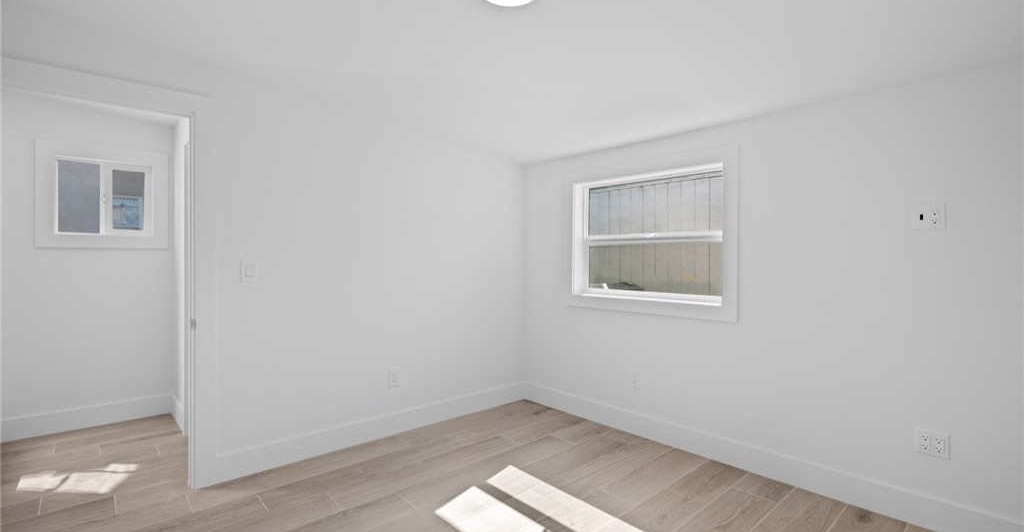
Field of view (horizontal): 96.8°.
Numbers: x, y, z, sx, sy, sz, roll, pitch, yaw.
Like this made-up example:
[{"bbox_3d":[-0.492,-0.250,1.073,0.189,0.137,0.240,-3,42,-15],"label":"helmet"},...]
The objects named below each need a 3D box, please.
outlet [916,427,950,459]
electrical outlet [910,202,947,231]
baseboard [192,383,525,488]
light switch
[{"bbox_3d":[1.891,0.796,2.042,0.010,0.117,0.114,0,1,-42],"label":"outlet"},{"bbox_3d":[1.878,-0.221,2.050,0.010,0.116,0.114,0,1,-42],"label":"electrical outlet"},{"bbox_3d":[-0.786,1.103,3.220,2.392,0.152,0.015,0,1,-42],"label":"baseboard"},{"bbox_3d":[-1.490,0.031,2.579,0.076,0.118,0.010,0,1,-42],"label":"light switch"}]

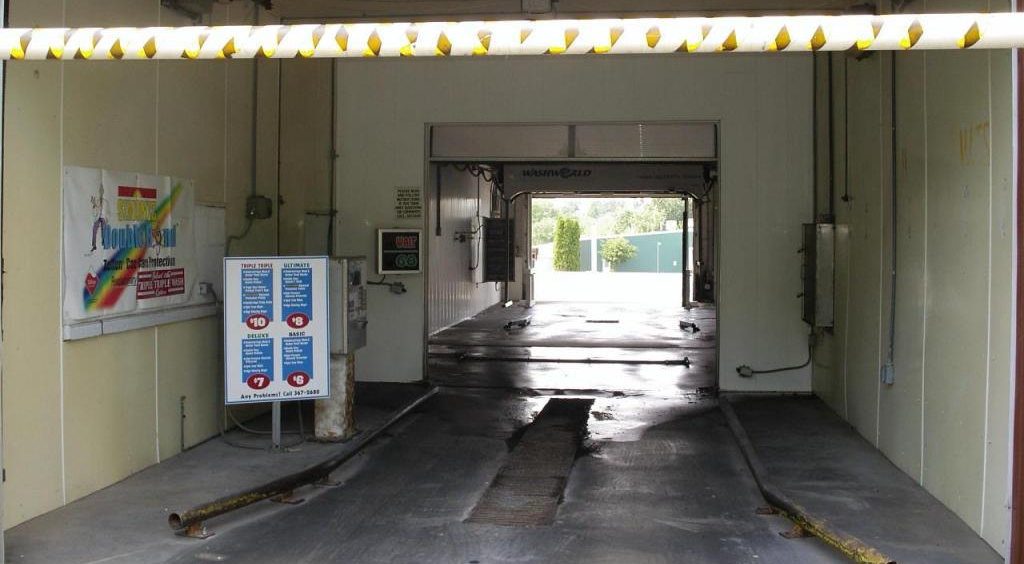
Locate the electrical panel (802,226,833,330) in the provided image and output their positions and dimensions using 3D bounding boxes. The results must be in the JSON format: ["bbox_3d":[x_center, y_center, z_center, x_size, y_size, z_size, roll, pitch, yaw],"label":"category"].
[{"bbox_3d":[2.825,-0.072,9.868,0.165,0.920,0.860,0,2,7],"label":"electrical panel"}]

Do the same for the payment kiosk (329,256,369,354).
[{"bbox_3d":[-1.334,0.165,8.033,0.360,0.700,0.560,0,2,7],"label":"payment kiosk"}]

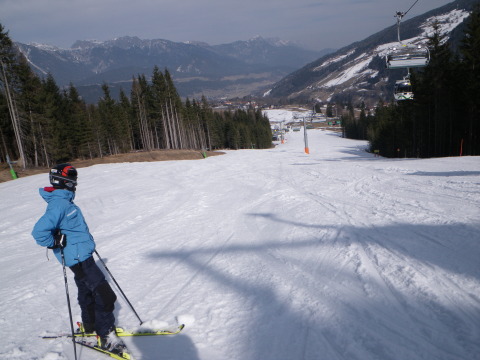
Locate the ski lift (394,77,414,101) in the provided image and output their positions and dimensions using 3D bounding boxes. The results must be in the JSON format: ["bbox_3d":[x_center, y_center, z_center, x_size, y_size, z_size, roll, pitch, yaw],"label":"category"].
[{"bbox_3d":[18.640,-10.368,44.000,1.950,2.550,1.950,-5,12,-2],"label":"ski lift"}]

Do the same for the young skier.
[{"bbox_3d":[-1.366,0.668,3.308,0.640,1.630,0.500,-6,12,-6],"label":"young skier"}]

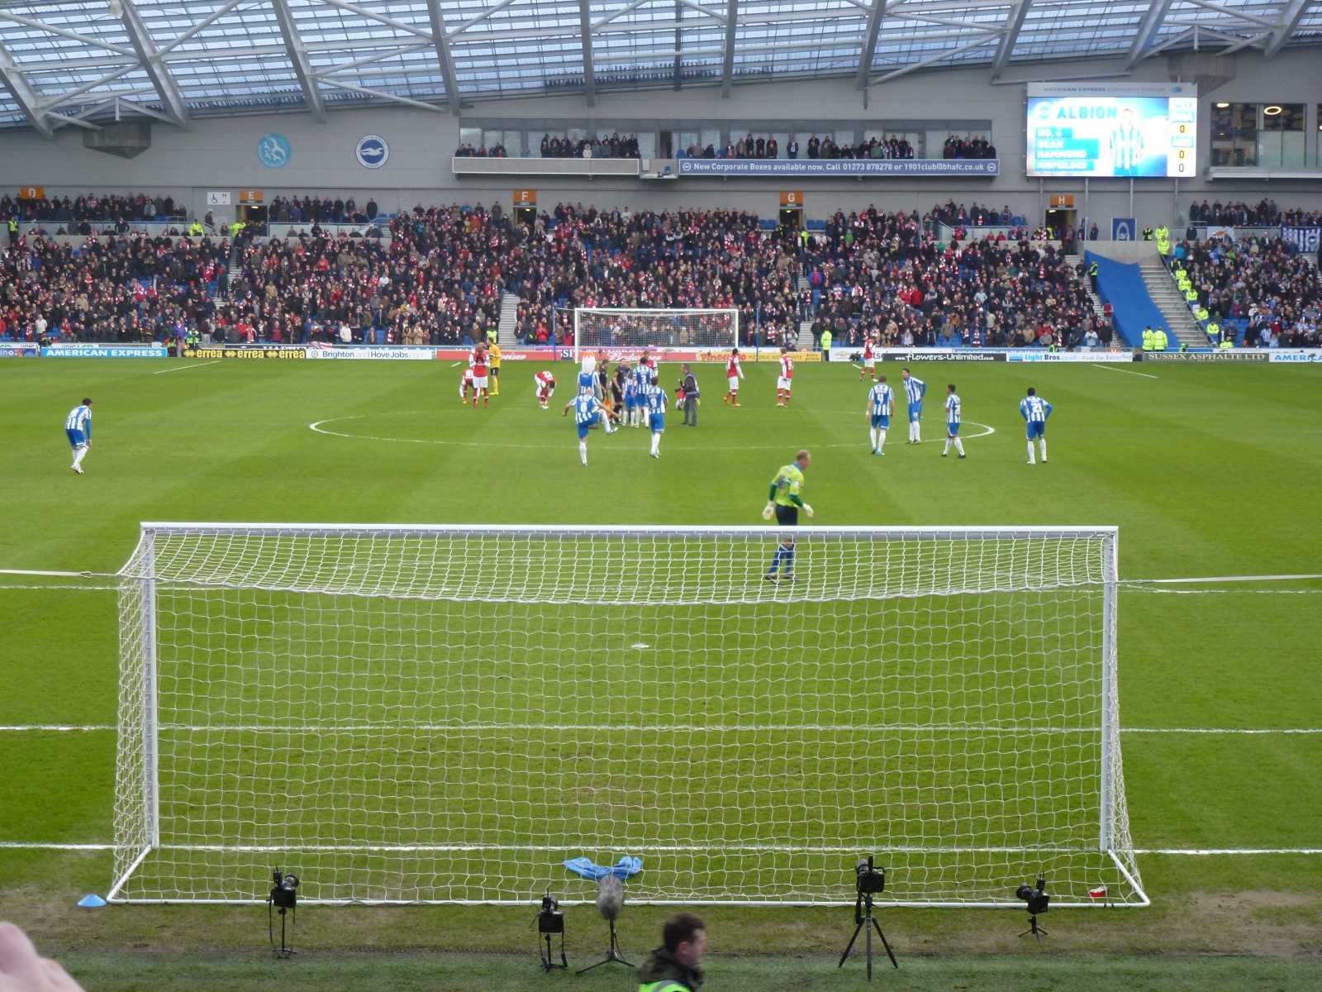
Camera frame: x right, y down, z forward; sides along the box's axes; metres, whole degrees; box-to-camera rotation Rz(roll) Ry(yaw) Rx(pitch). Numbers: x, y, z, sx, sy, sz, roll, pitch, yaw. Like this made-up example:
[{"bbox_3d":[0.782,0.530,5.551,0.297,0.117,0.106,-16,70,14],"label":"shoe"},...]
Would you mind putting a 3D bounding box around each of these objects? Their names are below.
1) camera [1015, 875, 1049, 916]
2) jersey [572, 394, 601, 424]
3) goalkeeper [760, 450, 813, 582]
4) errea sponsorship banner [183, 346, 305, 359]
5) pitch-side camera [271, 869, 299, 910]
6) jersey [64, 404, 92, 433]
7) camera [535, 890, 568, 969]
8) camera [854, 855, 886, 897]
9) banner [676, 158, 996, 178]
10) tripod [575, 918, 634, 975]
[{"bbox_3d":[2.519,2.712,16.820,0.170,0.220,0.240,-4,15,-40],"label":"camera"},{"bbox_3d":[-1.660,-1.899,54.656,0.640,0.660,0.360,0,5,3],"label":"jersey"},{"bbox_3d":[1.783,0.278,35.221,0.520,1.840,0.640,-4,7,-40],"label":"goalkeeper"},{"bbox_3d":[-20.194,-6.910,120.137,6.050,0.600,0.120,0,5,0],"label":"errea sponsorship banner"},{"bbox_3d":[-2.482,2.611,16.410,0.160,0.230,0.190,2,13,14],"label":"pitch-side camera"},{"bbox_3d":[-12.484,-1.653,53.200,0.380,0.640,0.500,20,-6,-32],"label":"jersey"},{"bbox_3d":[-0.711,2.809,16.157,0.200,0.500,0.250,0,5,0],"label":"camera"},{"bbox_3d":[1.354,2.461,16.030,0.170,0.230,0.250,-1,14,-17],"label":"camera"},{"bbox_3d":[9.562,-17.673,134.000,17.200,0.980,0.150,0,5,0],"label":"banner"},{"bbox_3d":[-0.352,2.891,16.134,0.400,0.350,0.380,0,5,0],"label":"tripod"}]

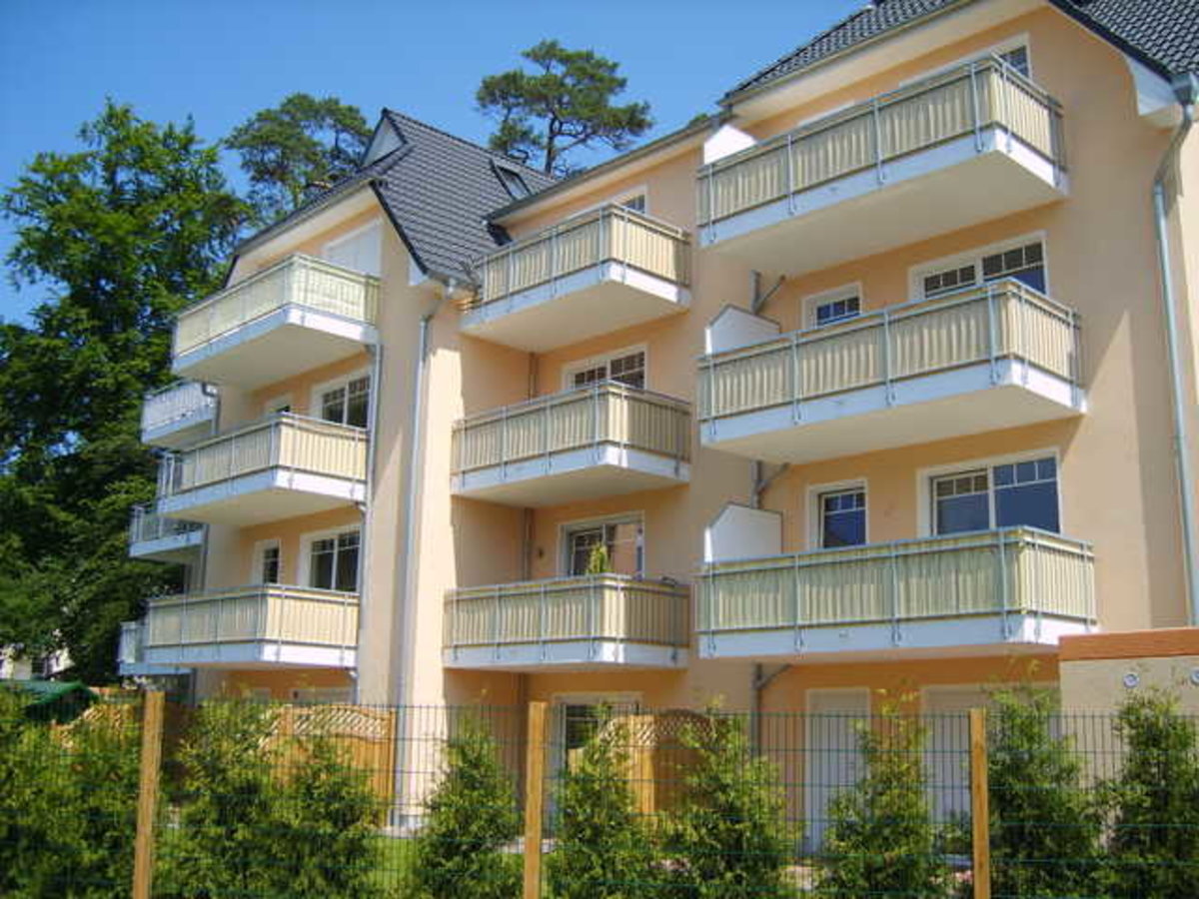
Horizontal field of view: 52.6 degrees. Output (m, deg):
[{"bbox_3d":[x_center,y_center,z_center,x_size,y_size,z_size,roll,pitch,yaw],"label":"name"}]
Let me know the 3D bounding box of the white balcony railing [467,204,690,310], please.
[{"bbox_3d":[-0.462,-2.819,20.112,1.792,1.014,3.689,13,-18,-43],"label":"white balcony railing"}]

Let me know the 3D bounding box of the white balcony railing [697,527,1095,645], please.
[{"bbox_3d":[3.499,1.792,14.846,1.744,1.014,4.494,13,-18,-43],"label":"white balcony railing"}]

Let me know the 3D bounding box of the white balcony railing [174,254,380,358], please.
[{"bbox_3d":[-6.051,-2.380,22.483,1.703,1.014,4.328,13,-18,-43],"label":"white balcony railing"}]

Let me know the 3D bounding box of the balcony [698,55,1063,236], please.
[{"bbox_3d":[3.604,-3.664,16.102,1.744,1.014,4.494,13,-18,-43],"label":"balcony"}]

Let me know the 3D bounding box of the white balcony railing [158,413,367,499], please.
[{"bbox_3d":[-6.119,0.364,21.912,1.754,1.020,4.370,13,-18,-43],"label":"white balcony railing"}]

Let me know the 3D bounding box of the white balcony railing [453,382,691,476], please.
[{"bbox_3d":[-0.512,-0.072,19.560,1.802,1.020,3.675,13,-18,-43],"label":"white balcony railing"}]

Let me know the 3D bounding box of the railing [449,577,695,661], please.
[{"bbox_3d":[-0.564,2.656,18.932,1.802,1.020,3.675,13,-18,-43],"label":"railing"}]

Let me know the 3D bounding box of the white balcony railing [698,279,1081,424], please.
[{"bbox_3d":[3.556,-0.930,15.502,1.740,1.020,4.520,13,-18,-43],"label":"white balcony railing"}]

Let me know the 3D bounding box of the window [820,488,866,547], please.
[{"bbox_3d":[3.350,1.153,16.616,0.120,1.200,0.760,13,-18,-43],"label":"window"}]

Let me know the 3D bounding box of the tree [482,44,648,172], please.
[{"bbox_3d":[-1.713,-2.294,42.031,6.500,26.468,6.500,13,-18,-43],"label":"tree"}]

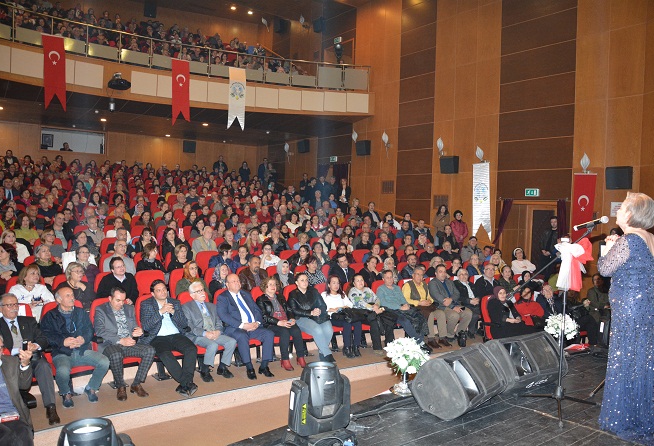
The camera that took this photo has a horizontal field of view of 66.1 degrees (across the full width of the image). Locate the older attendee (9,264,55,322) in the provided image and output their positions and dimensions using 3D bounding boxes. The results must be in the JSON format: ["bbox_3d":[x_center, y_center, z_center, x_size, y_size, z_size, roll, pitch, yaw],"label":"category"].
[{"bbox_3d":[-3.647,1.144,6.274,0.580,1.200,0.820,-1,3,-44],"label":"older attendee"}]

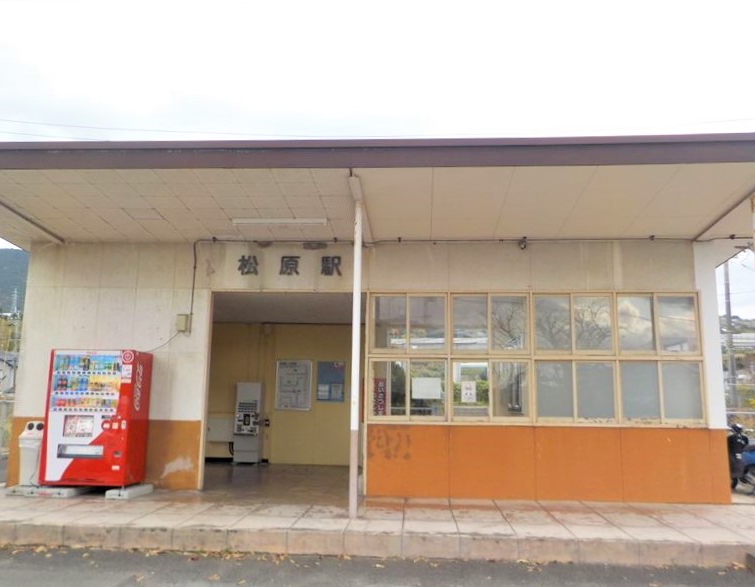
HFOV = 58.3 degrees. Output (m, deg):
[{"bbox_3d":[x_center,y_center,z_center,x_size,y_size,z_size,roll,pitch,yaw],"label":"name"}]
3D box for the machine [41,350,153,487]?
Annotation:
[{"bbox_3d":[-3.877,1.731,9.448,1.165,1.810,0.670,0,-9,4],"label":"machine"}]

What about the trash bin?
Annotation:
[{"bbox_3d":[-4.687,2.204,9.376,0.360,0.840,0.380,0,-9,4],"label":"trash bin"}]

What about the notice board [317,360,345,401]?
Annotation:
[{"bbox_3d":[-0.966,1.844,14.161,0.563,0.824,0.040,0,-9,4],"label":"notice board"}]

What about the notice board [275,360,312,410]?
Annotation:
[{"bbox_3d":[-1.749,1.922,14.199,0.725,1.004,0.040,0,-9,4],"label":"notice board"}]

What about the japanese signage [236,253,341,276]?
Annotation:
[{"bbox_3d":[-1.299,-0.407,10.062,1.555,0.290,0.050,0,-9,4],"label":"japanese signage"}]

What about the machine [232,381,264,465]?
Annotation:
[{"bbox_3d":[-2.606,2.663,13.877,0.502,1.635,0.420,0,-9,4],"label":"machine"}]

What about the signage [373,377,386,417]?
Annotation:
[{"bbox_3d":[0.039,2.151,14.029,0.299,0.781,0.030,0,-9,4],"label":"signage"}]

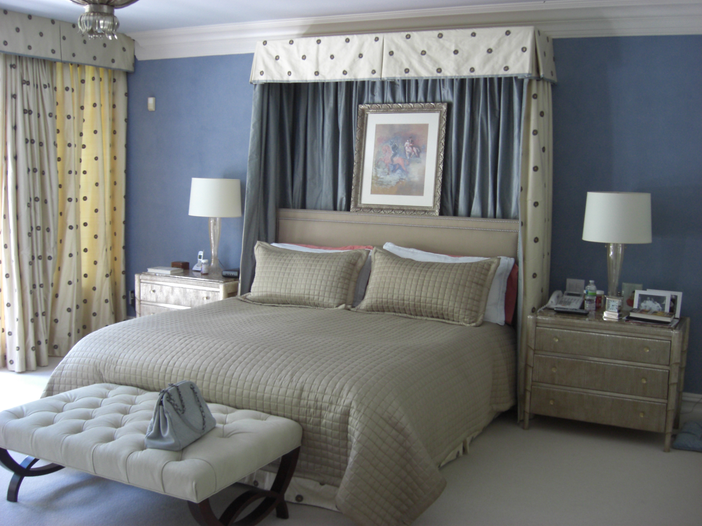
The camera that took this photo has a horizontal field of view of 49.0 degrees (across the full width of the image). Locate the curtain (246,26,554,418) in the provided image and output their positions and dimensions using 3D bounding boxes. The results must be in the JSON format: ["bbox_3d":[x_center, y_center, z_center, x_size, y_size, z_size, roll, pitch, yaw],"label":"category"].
[{"bbox_3d":[0.283,-0.291,5.478,2.115,2.513,0.537,5,9,27],"label":"curtain"}]

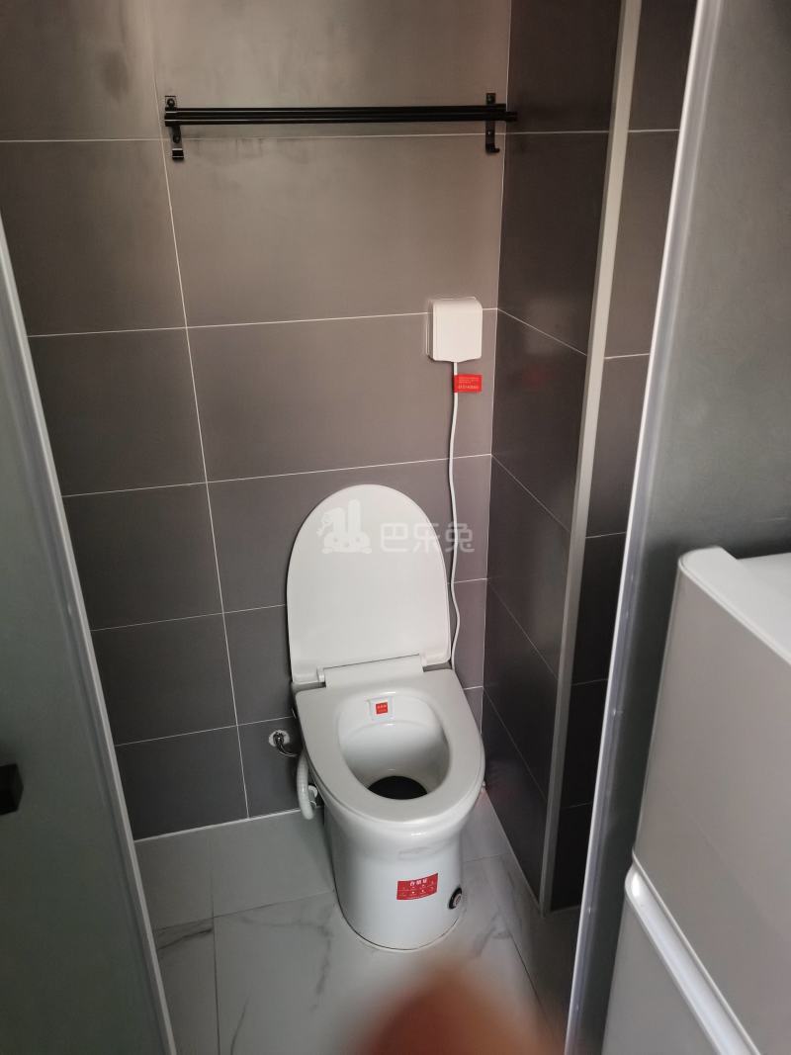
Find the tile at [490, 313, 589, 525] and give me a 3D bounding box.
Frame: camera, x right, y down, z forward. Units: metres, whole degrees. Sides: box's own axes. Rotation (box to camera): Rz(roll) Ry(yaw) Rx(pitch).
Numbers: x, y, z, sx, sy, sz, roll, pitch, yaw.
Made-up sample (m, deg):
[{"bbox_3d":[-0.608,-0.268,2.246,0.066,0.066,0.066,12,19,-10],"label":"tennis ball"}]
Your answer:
[{"bbox_3d":[0.250,-0.207,1.428,0.010,0.300,0.378,-7,27,-12],"label":"tile"}]

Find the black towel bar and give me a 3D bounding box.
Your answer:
[{"bbox_3d":[-0.082,-0.656,1.294,0.568,0.094,0.080,-7,27,-11],"label":"black towel bar"}]

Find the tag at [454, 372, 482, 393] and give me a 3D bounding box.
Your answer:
[{"bbox_3d":[0.143,-0.285,1.566,0.060,0.037,0.005,-7,27,-11],"label":"tag"}]

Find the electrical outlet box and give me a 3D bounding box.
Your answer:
[{"bbox_3d":[0.112,-0.373,1.498,0.095,0.112,0.050,-7,27,-11],"label":"electrical outlet box"}]

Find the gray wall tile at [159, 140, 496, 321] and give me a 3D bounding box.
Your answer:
[{"bbox_3d":[-0.090,-0.525,1.405,0.585,0.300,0.010,-7,27,-11],"label":"gray wall tile"}]

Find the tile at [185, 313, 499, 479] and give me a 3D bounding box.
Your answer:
[{"bbox_3d":[-0.086,-0.256,1.538,0.585,0.300,0.010,-7,27,-11],"label":"tile"}]

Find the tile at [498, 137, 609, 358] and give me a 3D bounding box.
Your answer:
[{"bbox_3d":[0.246,-0.477,1.296,0.010,0.300,0.378,-7,27,-12],"label":"tile"}]

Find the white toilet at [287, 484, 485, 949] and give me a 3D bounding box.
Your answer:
[{"bbox_3d":[-0.005,0.393,1.592,0.365,0.855,0.480,-6,26,-10],"label":"white toilet"}]

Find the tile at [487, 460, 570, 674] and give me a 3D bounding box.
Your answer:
[{"bbox_3d":[0.254,0.062,1.560,0.010,0.300,0.378,-7,27,-12],"label":"tile"}]

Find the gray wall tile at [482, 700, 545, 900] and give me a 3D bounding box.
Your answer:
[{"bbox_3d":[0.263,0.596,1.822,0.010,0.290,0.378,-7,27,-12],"label":"gray wall tile"}]

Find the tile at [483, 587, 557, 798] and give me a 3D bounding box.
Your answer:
[{"bbox_3d":[0.259,0.331,1.692,0.010,0.300,0.378,-7,27,-12],"label":"tile"}]

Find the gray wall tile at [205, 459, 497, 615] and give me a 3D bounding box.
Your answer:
[{"bbox_3d":[-0.081,0.012,1.675,0.587,0.300,0.010,-7,26,-12],"label":"gray wall tile"}]

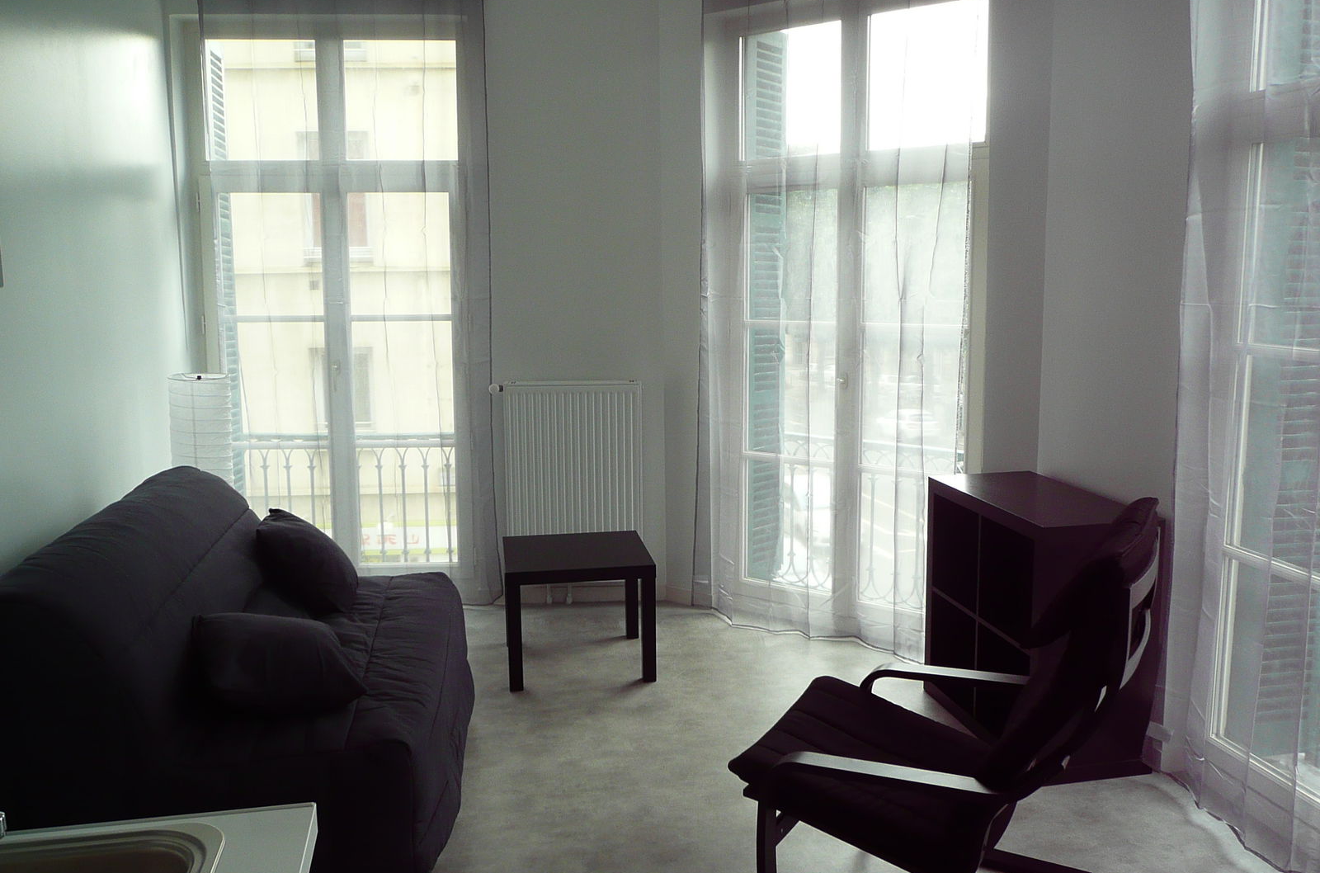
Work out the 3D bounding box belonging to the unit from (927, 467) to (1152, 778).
[{"bbox_3d":[1.214,0.584,3.468,0.390,0.790,0.790,-1,7,-9],"label":"unit"}]

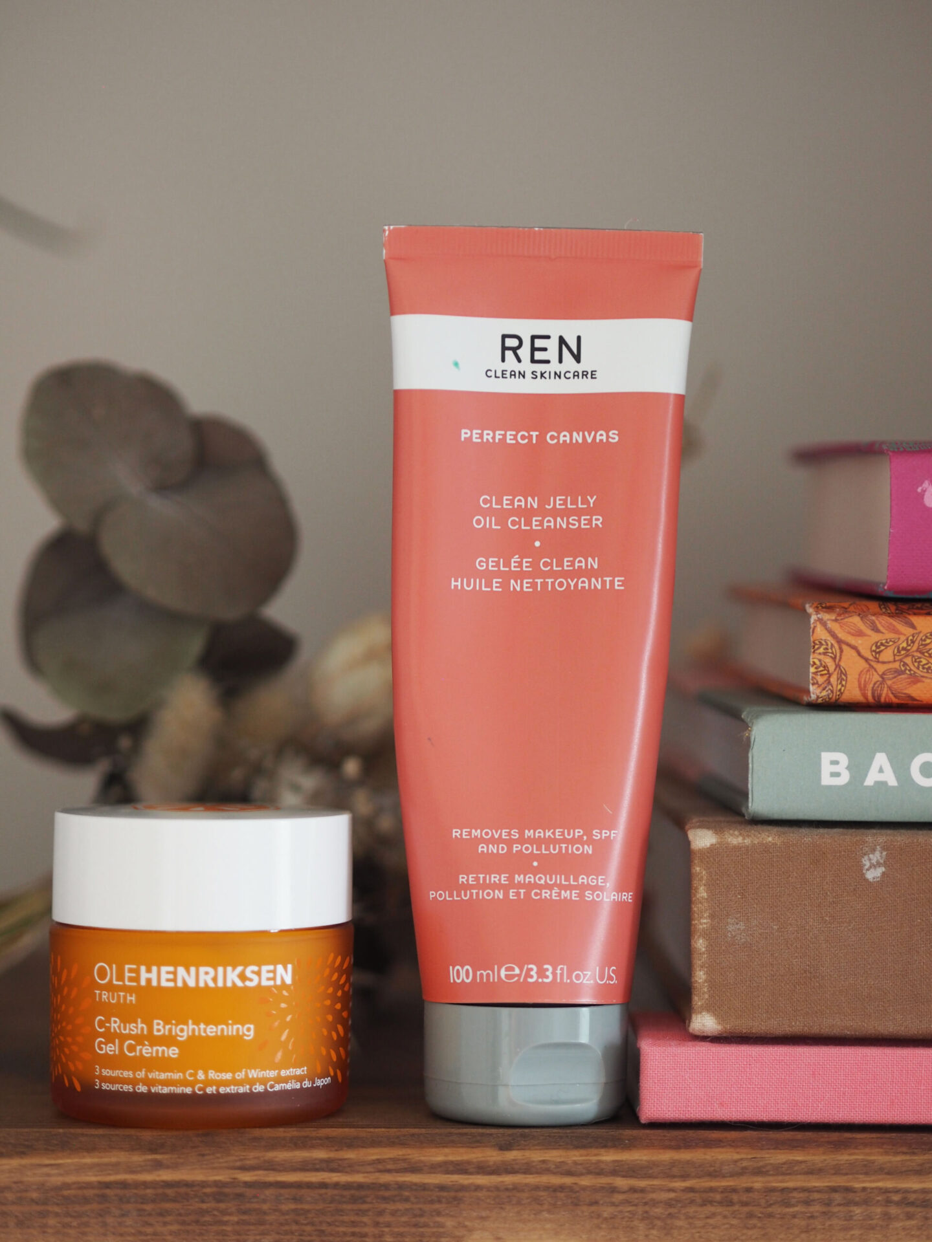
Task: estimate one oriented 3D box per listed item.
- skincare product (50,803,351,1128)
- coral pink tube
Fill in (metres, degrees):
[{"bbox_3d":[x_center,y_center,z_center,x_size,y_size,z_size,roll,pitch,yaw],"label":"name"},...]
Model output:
[{"bbox_3d":[-0.053,0.069,0.656,0.062,0.060,0.062,1,-1,-7],"label":"skincare product"},{"bbox_3d":[0.014,0.010,0.650,0.064,0.178,0.041,1,-1,-2],"label":"coral pink tube"}]

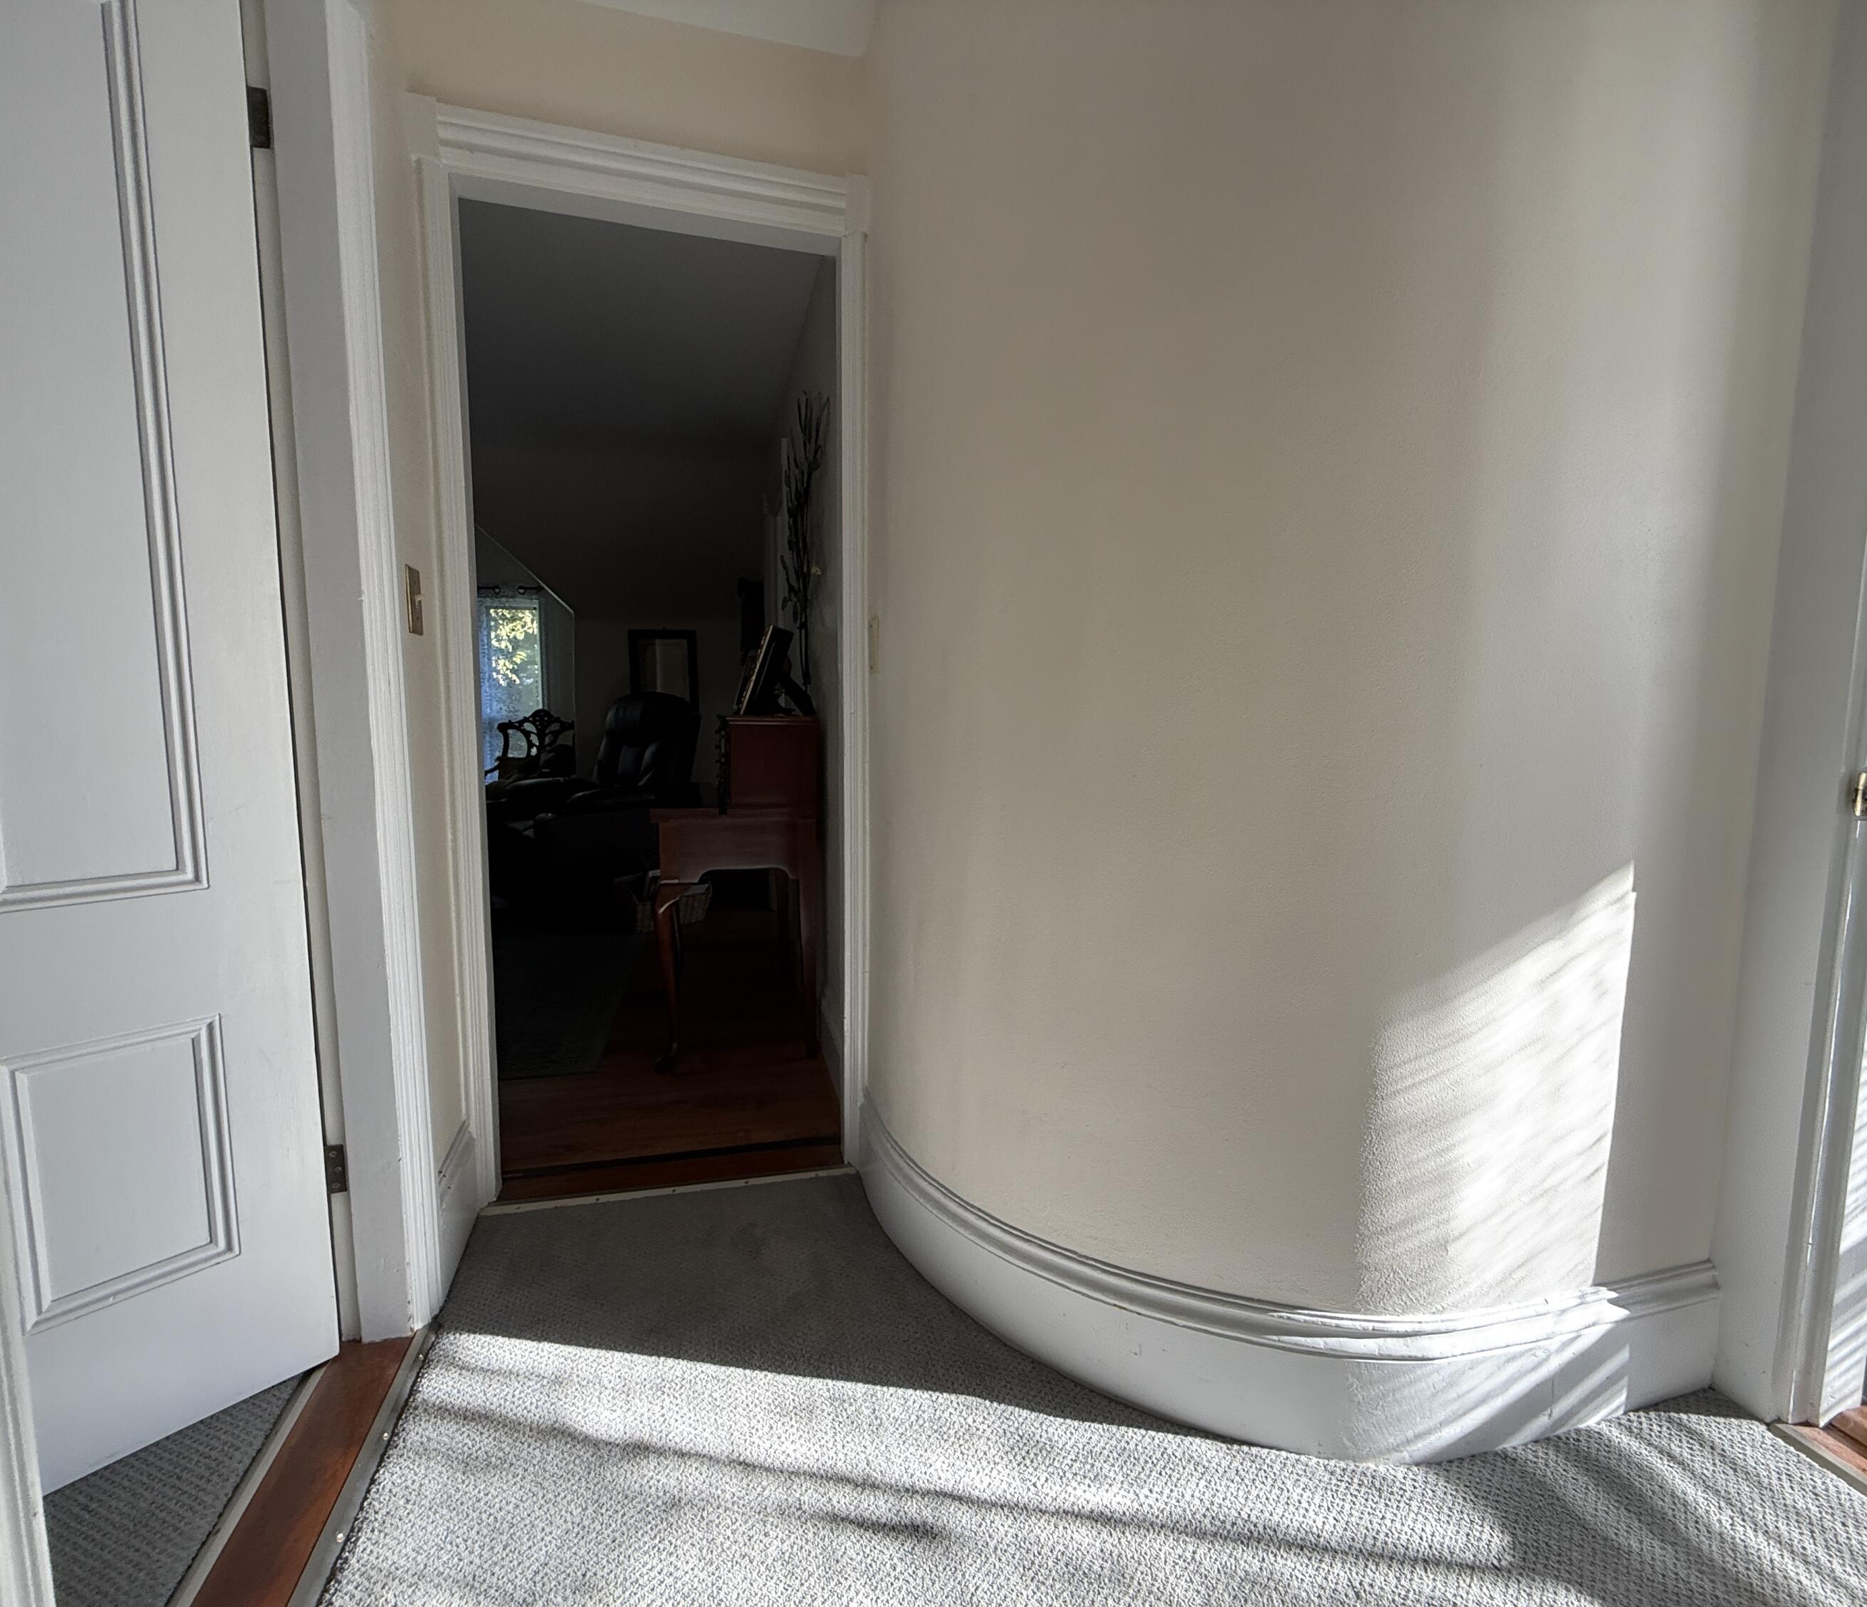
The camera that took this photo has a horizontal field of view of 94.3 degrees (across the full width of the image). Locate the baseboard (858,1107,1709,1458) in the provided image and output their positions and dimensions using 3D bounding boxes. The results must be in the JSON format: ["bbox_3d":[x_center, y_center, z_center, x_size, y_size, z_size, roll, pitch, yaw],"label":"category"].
[{"bbox_3d":[0.442,0.789,1.474,1.521,0.213,0.429,3,6,24],"label":"baseboard"}]

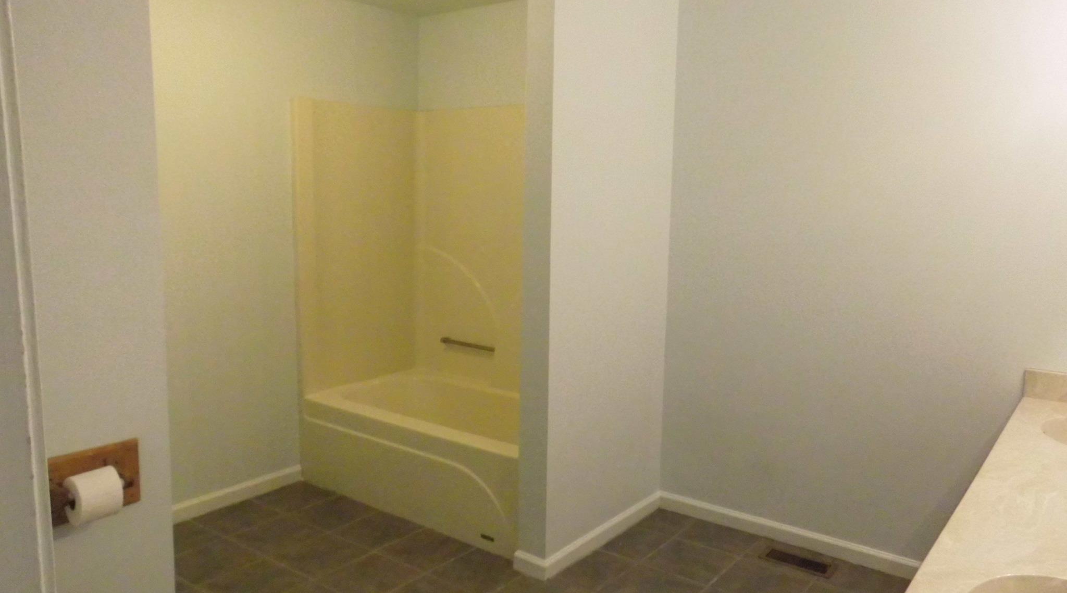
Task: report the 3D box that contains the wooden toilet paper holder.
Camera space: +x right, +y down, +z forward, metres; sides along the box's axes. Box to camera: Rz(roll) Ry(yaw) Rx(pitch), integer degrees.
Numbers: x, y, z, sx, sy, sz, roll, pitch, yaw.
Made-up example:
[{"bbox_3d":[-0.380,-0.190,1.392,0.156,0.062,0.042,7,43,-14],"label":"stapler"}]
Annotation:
[{"bbox_3d":[-1.138,0.499,2.015,0.122,0.180,0.256,7,9,37],"label":"wooden toilet paper holder"}]

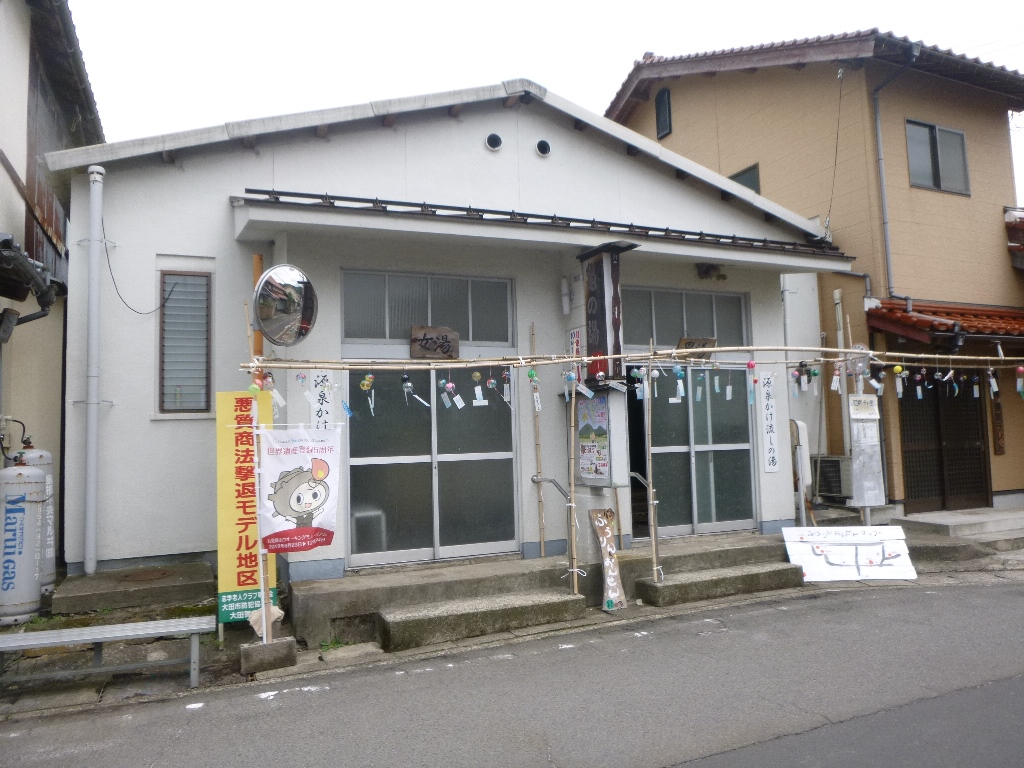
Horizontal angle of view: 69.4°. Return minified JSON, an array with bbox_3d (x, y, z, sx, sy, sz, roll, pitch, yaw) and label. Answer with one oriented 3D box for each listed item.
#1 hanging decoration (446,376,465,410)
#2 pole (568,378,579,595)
[{"bbox_3d":[-0.463,0.067,6.004,0.150,0.270,0.090,0,-4,-21],"label":"hanging decoration"},{"bbox_3d":[0.553,0.833,6.463,0.040,1.980,0.040,1,-4,-21],"label":"pole"}]

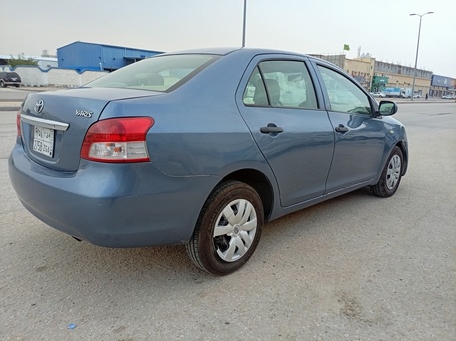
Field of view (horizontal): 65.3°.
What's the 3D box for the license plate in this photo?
[{"bbox_3d":[-1.090,-0.174,2.101,0.335,0.155,0.020,13,9,44],"label":"license plate"}]

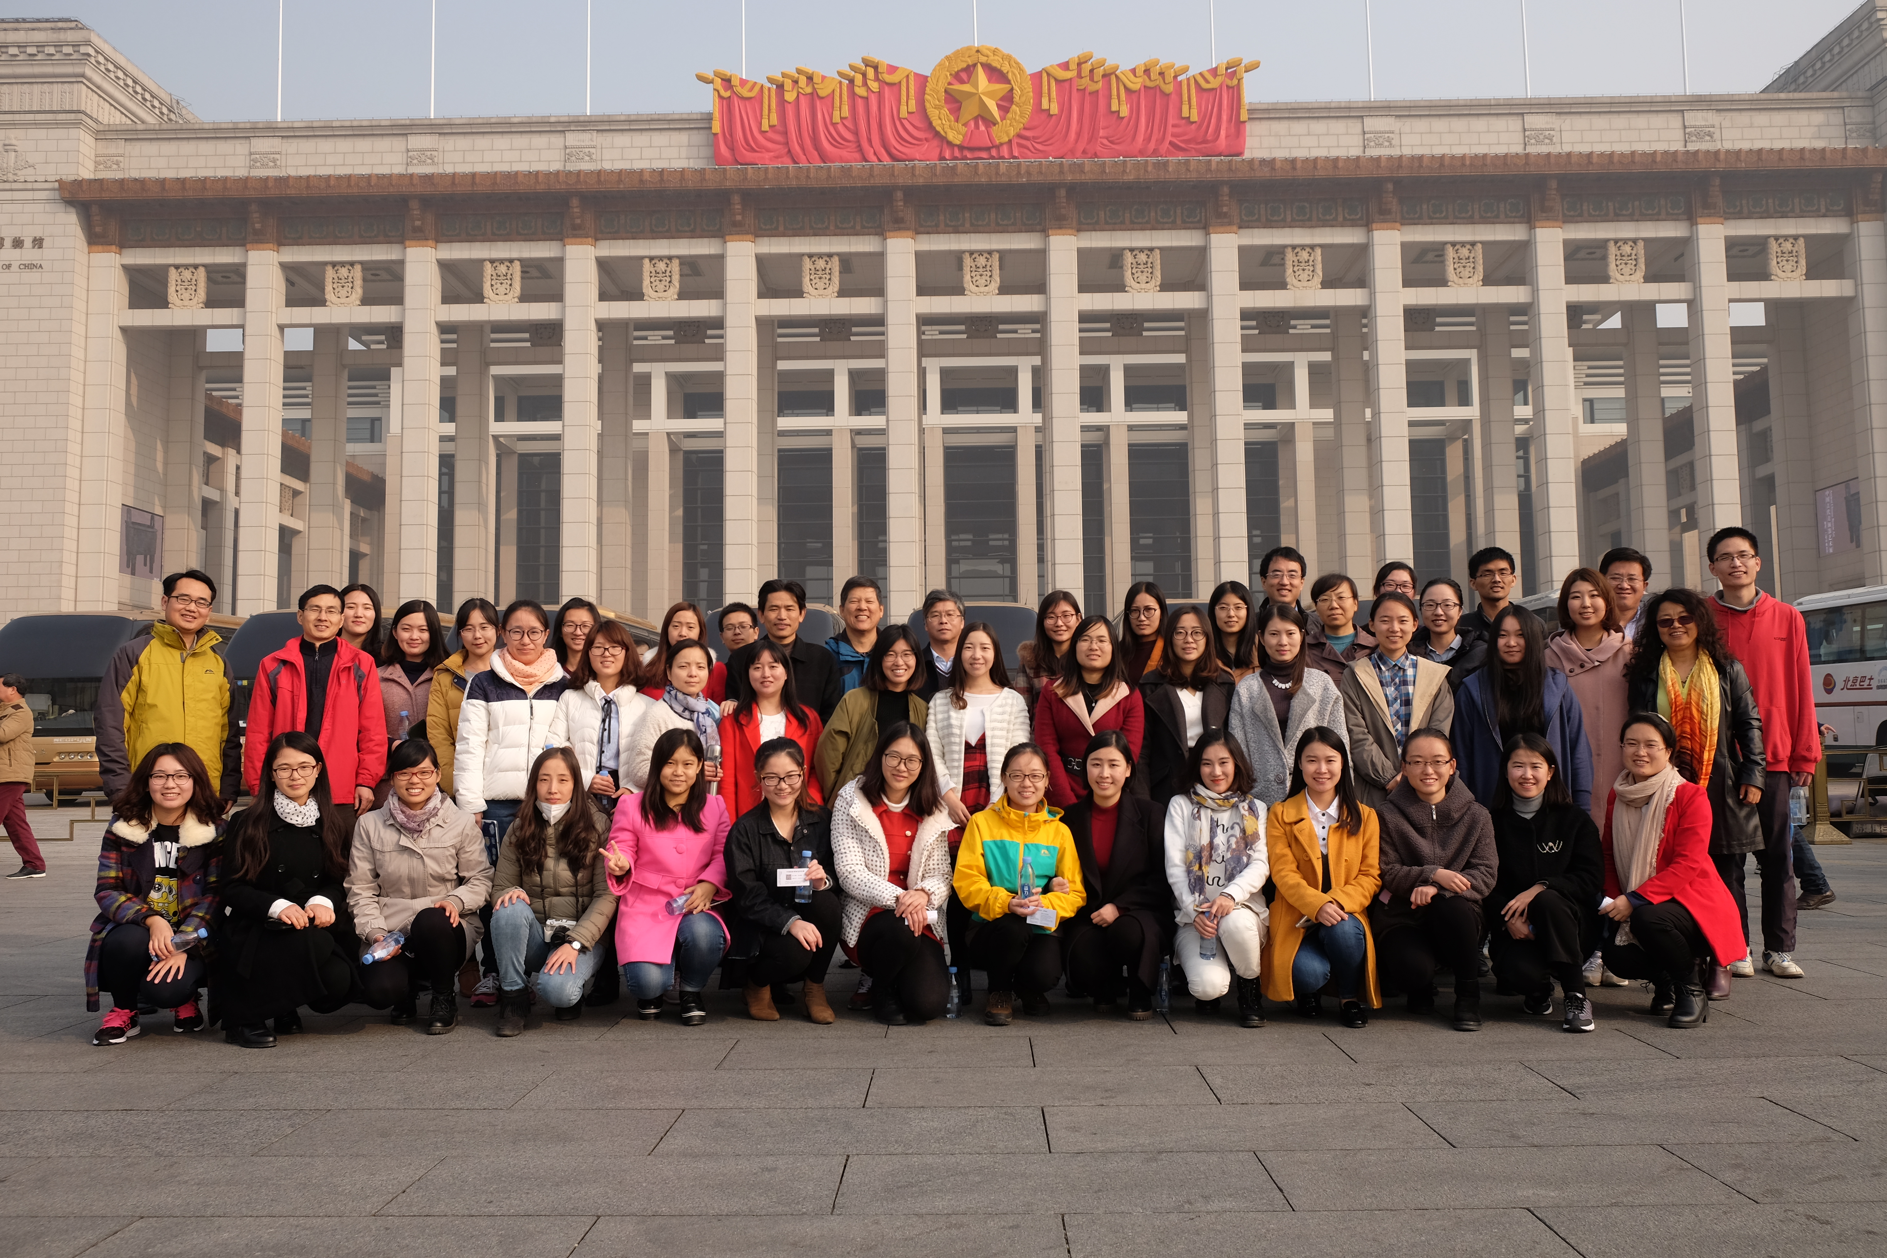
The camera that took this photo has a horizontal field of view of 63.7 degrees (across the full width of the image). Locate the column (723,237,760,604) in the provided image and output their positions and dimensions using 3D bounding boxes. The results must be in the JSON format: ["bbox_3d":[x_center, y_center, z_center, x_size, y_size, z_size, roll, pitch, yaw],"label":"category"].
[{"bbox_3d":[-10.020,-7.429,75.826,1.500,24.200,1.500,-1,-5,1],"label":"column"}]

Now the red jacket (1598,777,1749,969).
[{"bbox_3d":[2.466,0.820,5.120,0.440,0.620,0.440,-4,-6,35],"label":"red jacket"}]

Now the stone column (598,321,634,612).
[{"bbox_3d":[-17.909,-5.587,83.704,1.520,25.300,1.520,-1,-5,1],"label":"stone column"}]

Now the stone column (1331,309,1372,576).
[{"bbox_3d":[24.939,-7.586,92.421,1.720,26.615,1.720,-1,-4,1],"label":"stone column"}]

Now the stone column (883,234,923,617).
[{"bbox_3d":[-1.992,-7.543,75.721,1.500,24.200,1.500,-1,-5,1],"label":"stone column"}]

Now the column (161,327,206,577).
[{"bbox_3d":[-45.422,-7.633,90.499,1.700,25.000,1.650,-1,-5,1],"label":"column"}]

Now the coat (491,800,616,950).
[{"bbox_3d":[-1.439,0.908,5.620,0.440,0.530,0.410,0,-5,-6],"label":"coat"}]

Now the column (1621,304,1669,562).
[{"bbox_3d":[43.329,-8.073,94.061,1.600,28.790,1.600,-1,-5,1],"label":"column"}]

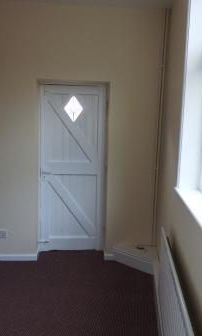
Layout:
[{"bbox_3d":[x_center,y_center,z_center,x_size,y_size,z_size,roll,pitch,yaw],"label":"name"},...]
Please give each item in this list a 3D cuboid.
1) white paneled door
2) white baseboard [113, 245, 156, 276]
[{"bbox_3d":[-0.343,0.041,3.071,0.746,1.963,0.050,1,7,-4],"label":"white paneled door"},{"bbox_3d":[0.360,1.005,2.818,0.516,0.150,0.030,7,9,36],"label":"white baseboard"}]

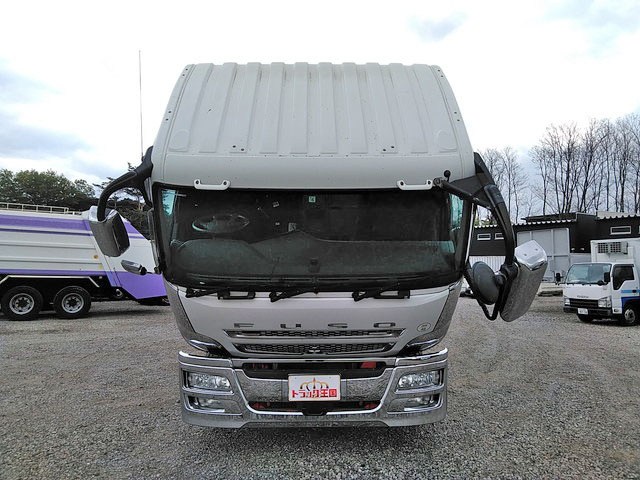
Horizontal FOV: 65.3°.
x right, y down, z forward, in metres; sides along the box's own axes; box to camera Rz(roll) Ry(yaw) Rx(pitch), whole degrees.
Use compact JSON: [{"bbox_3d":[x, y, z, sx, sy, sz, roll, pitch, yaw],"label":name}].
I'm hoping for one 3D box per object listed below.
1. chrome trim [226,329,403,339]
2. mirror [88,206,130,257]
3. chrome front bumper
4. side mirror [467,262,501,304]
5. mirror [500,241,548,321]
[{"bbox_3d":[-0.047,0.796,4.240,1.490,0.090,0.070,0,37,-2],"label":"chrome trim"},{"bbox_3d":[-1.472,-0.056,3.500,0.190,0.360,0.120,12,39,14],"label":"mirror"},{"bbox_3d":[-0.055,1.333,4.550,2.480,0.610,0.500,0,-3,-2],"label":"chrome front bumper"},{"bbox_3d":[1.140,0.301,3.450,0.100,0.260,0.230,-25,24,34],"label":"side mirror"},{"bbox_3d":[1.388,0.289,3.430,0.210,0.500,0.150,-21,43,-27],"label":"mirror"}]

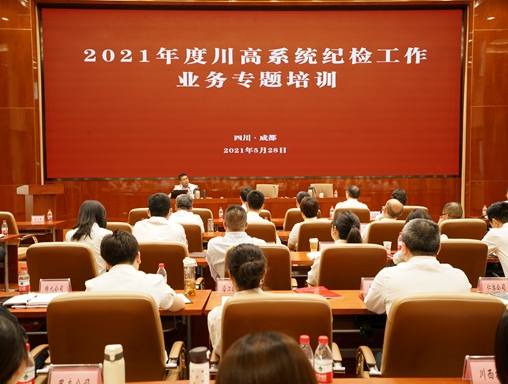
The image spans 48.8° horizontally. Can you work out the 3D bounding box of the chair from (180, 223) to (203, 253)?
[{"bbox_3d":[-0.684,0.761,5.446,0.600,0.970,0.620,0,3,-1],"label":"chair"}]

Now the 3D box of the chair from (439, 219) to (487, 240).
[{"bbox_3d":[1.955,0.740,5.500,0.630,1.000,0.640,0,3,-2],"label":"chair"}]

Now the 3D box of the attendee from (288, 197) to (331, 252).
[{"bbox_3d":[0.615,0.661,6.234,0.480,1.220,0.750,0,2,-3],"label":"attendee"}]

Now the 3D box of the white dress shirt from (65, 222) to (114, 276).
[{"bbox_3d":[-1.189,0.500,4.142,0.410,0.570,0.290,0,3,11],"label":"white dress shirt"}]

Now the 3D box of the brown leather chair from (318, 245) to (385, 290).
[{"bbox_3d":[0.666,0.821,4.050,0.600,0.970,0.620,0,3,-1],"label":"brown leather chair"}]

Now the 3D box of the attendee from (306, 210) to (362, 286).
[{"bbox_3d":[0.640,0.725,4.250,0.480,1.180,0.720,-1,3,-7],"label":"attendee"}]

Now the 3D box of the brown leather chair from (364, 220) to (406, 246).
[{"bbox_3d":[1.275,0.745,5.500,0.630,1.000,0.640,0,3,-1],"label":"brown leather chair"}]

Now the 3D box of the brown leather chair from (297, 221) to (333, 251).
[{"bbox_3d":[0.690,0.786,6.110,0.640,0.980,0.630,0,2,0],"label":"brown leather chair"}]

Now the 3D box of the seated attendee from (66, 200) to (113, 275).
[{"bbox_3d":[-1.191,0.686,4.295,0.480,1.240,0.780,0,3,2],"label":"seated attendee"}]

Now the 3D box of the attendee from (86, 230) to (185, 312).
[{"bbox_3d":[-0.600,0.792,2.967,0.510,1.240,0.750,0,2,3],"label":"attendee"}]

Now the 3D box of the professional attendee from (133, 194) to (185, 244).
[{"bbox_3d":[-0.705,0.665,4.310,0.500,1.280,0.720,0,3,-1],"label":"professional attendee"}]

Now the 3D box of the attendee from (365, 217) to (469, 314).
[{"bbox_3d":[0.800,0.753,2.880,0.530,1.270,0.760,0,3,-3],"label":"attendee"}]

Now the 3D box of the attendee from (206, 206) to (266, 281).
[{"bbox_3d":[-0.130,0.719,4.655,0.500,1.240,0.760,0,2,0],"label":"attendee"}]

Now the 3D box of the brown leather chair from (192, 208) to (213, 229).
[{"bbox_3d":[-0.719,0.660,6.909,0.620,0.970,0.620,0,3,-1],"label":"brown leather chair"}]

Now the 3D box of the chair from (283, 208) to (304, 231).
[{"bbox_3d":[0.650,0.714,7.788,0.640,0.980,0.630,0,2,0],"label":"chair"}]

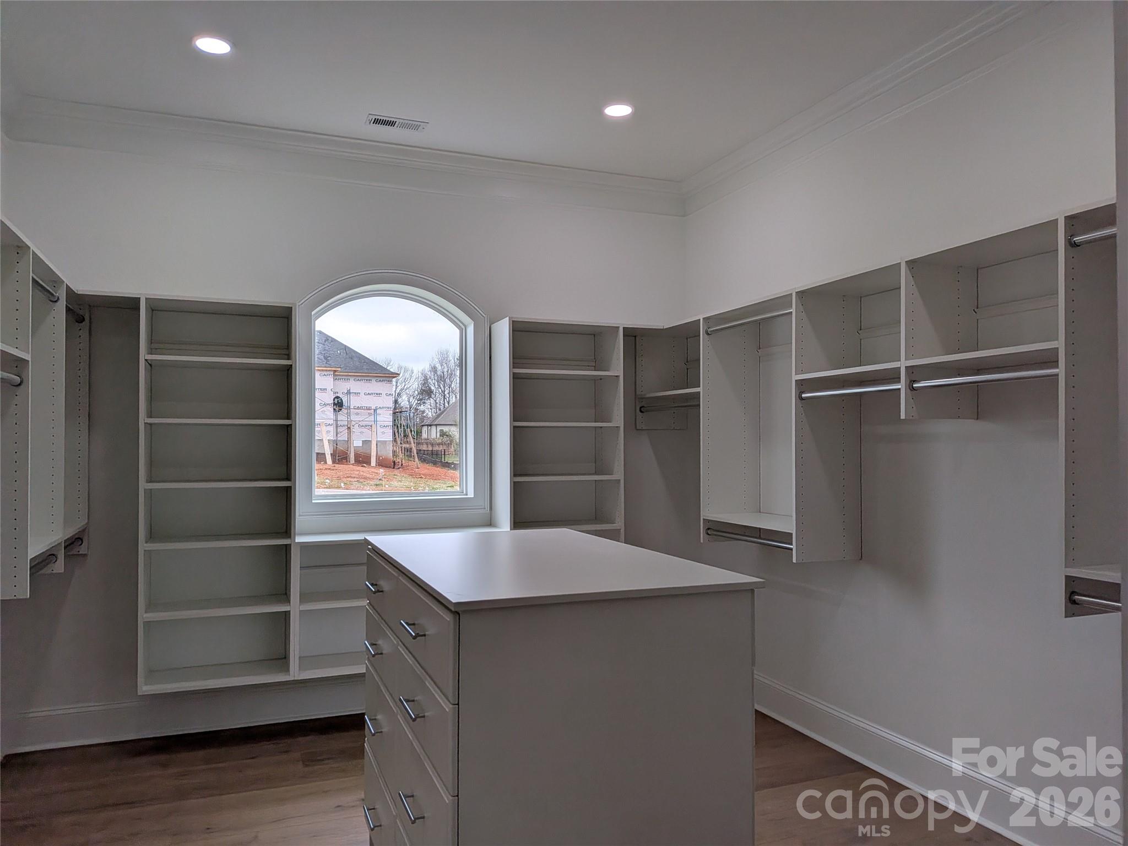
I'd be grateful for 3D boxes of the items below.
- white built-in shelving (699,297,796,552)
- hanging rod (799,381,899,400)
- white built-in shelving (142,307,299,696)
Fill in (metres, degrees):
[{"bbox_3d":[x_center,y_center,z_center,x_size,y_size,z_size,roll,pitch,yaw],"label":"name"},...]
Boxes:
[{"bbox_3d":[1.036,0.021,3.845,0.355,1.206,0.784,1,-1,-21],"label":"white built-in shelving"},{"bbox_3d":[1.159,-0.125,3.152,0.032,0.032,0.601,1,-1,-21],"label":"hanging rod"},{"bbox_3d":[-1.678,0.326,3.834,0.672,1.816,0.355,1,-1,-21],"label":"white built-in shelving"}]

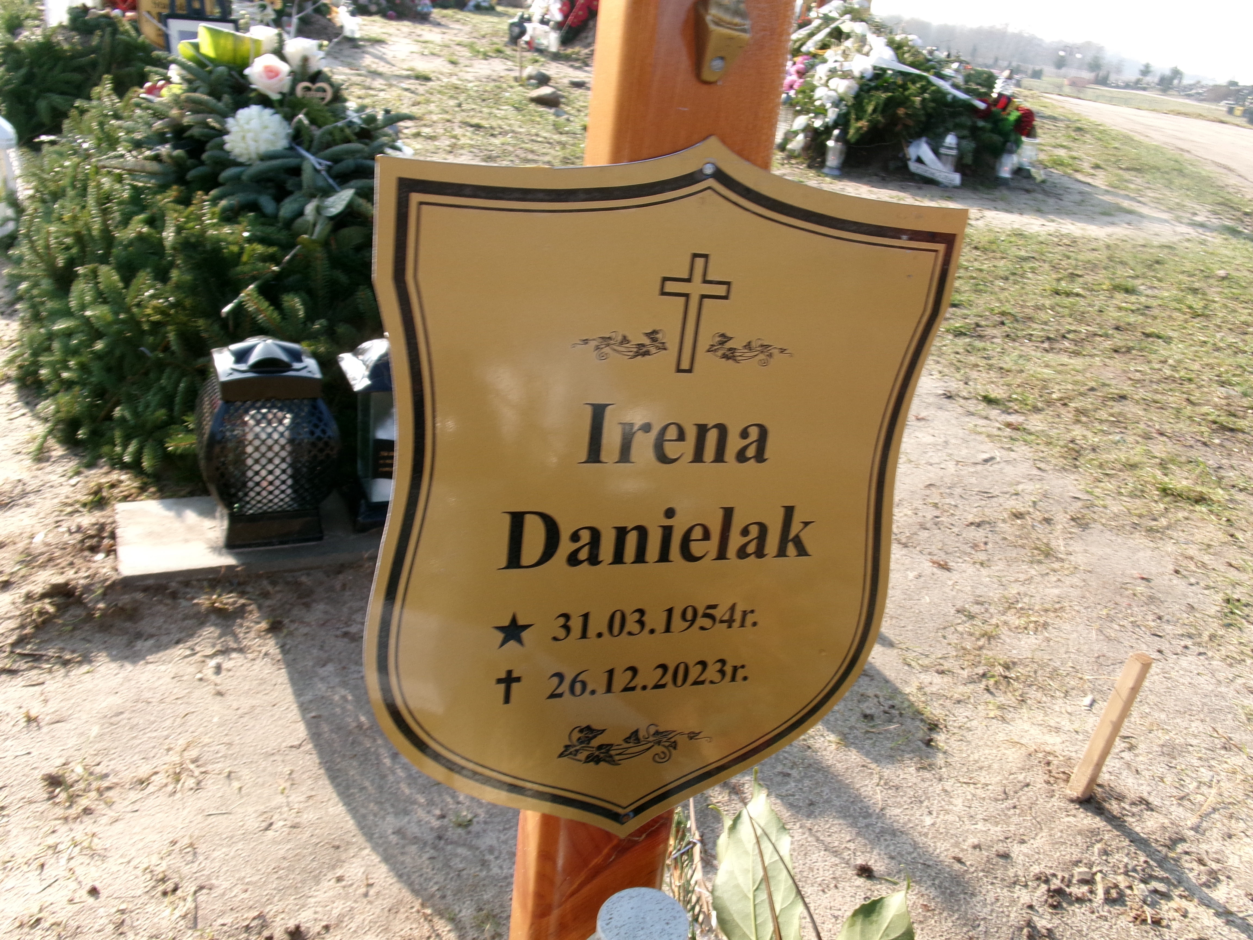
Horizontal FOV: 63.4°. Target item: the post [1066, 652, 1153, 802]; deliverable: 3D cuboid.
[{"bbox_3d":[0.623,0.333,1.306,0.025,0.222,0.019,-5,28,-33],"label":"post"}]

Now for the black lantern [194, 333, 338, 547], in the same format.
[{"bbox_3d":[-0.586,-0.059,1.655,0.195,0.325,0.195,-5,27,-26],"label":"black lantern"}]

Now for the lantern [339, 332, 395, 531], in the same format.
[{"bbox_3d":[-0.403,-0.084,1.761,0.165,0.325,0.165,-5,27,-26],"label":"lantern"}]

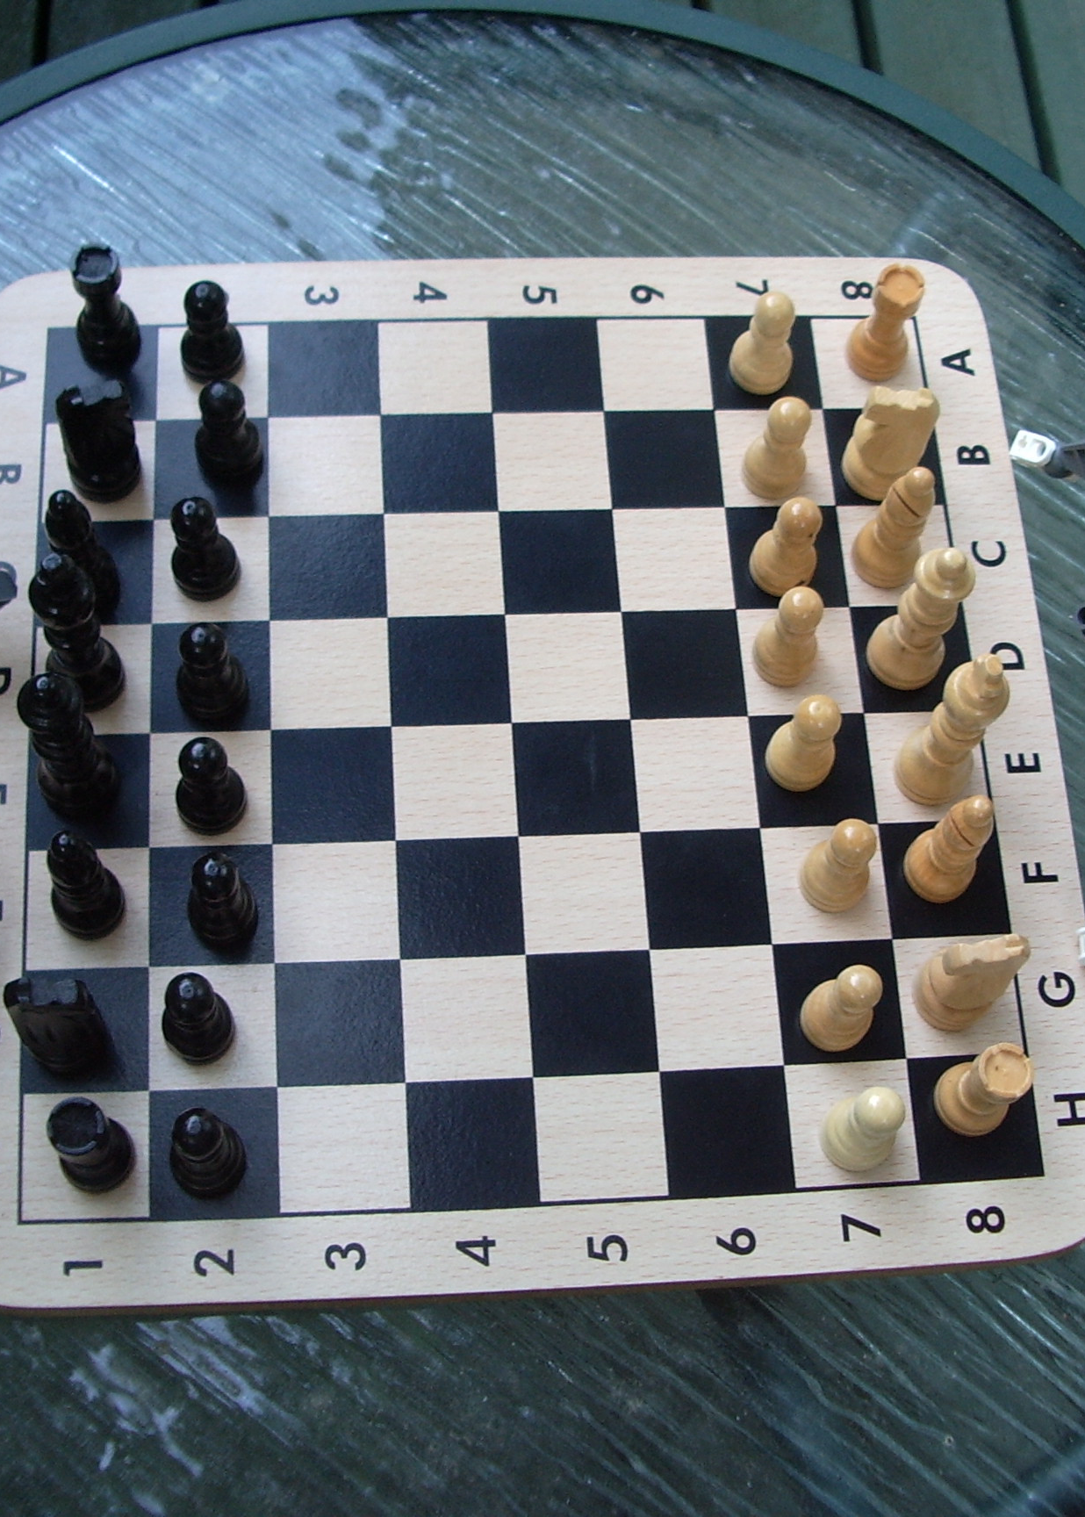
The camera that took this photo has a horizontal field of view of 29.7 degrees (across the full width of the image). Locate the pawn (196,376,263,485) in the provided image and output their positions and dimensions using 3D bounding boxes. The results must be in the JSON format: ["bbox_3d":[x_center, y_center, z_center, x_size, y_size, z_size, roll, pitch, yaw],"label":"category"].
[{"bbox_3d":[-0.087,-0.092,0.564,0.019,0.035,0.019,-2,68,-5],"label":"pawn"}]

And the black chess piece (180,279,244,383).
[{"bbox_3d":[-0.088,-0.114,0.536,0.017,0.033,0.017,-2,69,-5],"label":"black chess piece"}]

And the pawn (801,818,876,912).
[{"bbox_3d":[0.073,0.024,0.494,0.017,0.033,0.017,-2,69,-5],"label":"pawn"}]

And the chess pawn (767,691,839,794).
[{"bbox_3d":[0.066,-0.006,0.503,0.017,0.033,0.017,-2,68,-5],"label":"chess pawn"}]

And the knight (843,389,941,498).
[{"bbox_3d":[0.092,-0.084,0.536,0.020,0.036,0.018,6,68,-2],"label":"knight"}]

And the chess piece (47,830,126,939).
[{"bbox_3d":[-0.106,0.026,0.469,0.018,0.047,0.018,-2,68,-5],"label":"chess piece"}]

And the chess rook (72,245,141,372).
[{"bbox_3d":[-0.115,-0.117,0.535,0.017,0.035,0.017,-2,69,-5],"label":"chess rook"}]

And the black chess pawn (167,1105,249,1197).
[{"bbox_3d":[-0.081,0.093,0.490,0.019,0.036,0.019,-2,68,-5],"label":"black chess pawn"}]

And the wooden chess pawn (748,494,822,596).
[{"bbox_3d":[0.064,-0.057,0.525,0.017,0.033,0.017,-2,69,-5],"label":"wooden chess pawn"}]

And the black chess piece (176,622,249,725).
[{"bbox_3d":[-0.081,-0.023,0.498,0.017,0.033,0.017,-2,68,-5],"label":"black chess piece"}]

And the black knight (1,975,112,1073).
[{"bbox_3d":[-0.108,0.058,0.458,0.019,0.043,0.018,3,68,-3],"label":"black knight"}]

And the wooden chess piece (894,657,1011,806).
[{"bbox_3d":[0.109,-0.010,0.530,0.022,0.066,0.022,-2,68,-5],"label":"wooden chess piece"}]

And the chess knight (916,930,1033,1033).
[{"bbox_3d":[0.109,0.055,0.518,0.021,0.039,0.019,-8,69,-8],"label":"chess knight"}]

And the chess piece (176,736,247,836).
[{"bbox_3d":[-0.080,0.004,0.487,0.017,0.033,0.017,-2,68,-5],"label":"chess piece"}]

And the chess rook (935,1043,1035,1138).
[{"bbox_3d":[0.103,0.076,0.472,0.018,0.033,0.018,-2,68,-5],"label":"chess rook"}]

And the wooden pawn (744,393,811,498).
[{"bbox_3d":[0.068,-0.089,0.575,0.019,0.035,0.019,-2,68,-5],"label":"wooden pawn"}]

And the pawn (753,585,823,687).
[{"bbox_3d":[0.064,-0.033,0.515,0.017,0.033,0.017,-2,69,-5],"label":"pawn"}]

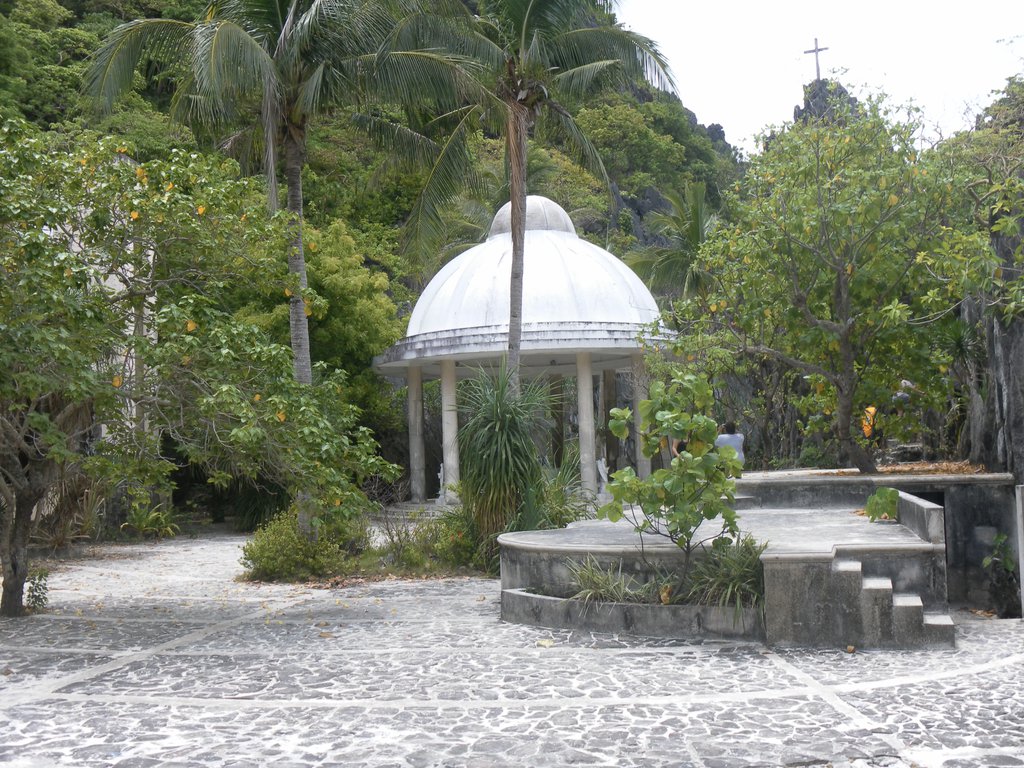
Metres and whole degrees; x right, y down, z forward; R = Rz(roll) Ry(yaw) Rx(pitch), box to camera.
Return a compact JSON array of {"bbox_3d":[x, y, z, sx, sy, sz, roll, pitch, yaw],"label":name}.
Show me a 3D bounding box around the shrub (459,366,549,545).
[{"bbox_3d":[-0.081,1.267,16.755,1.500,3.078,1.450,-2,-3,0],"label":"shrub"}]

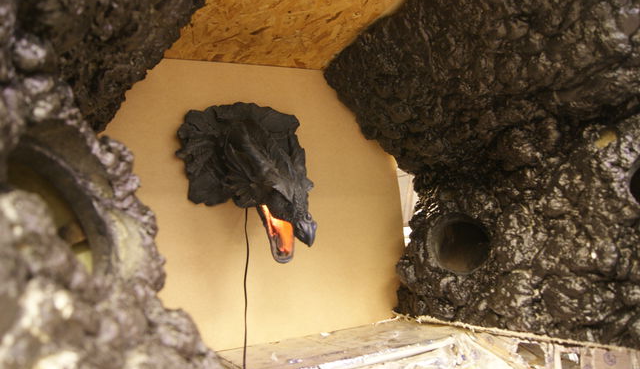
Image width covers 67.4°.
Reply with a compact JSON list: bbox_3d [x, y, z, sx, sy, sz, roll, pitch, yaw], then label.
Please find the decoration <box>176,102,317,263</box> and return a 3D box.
[{"bbox_3d":[-0.155,-0.020,1.210,0.355,0.390,0.310,-3,6,-30],"label":"decoration"}]

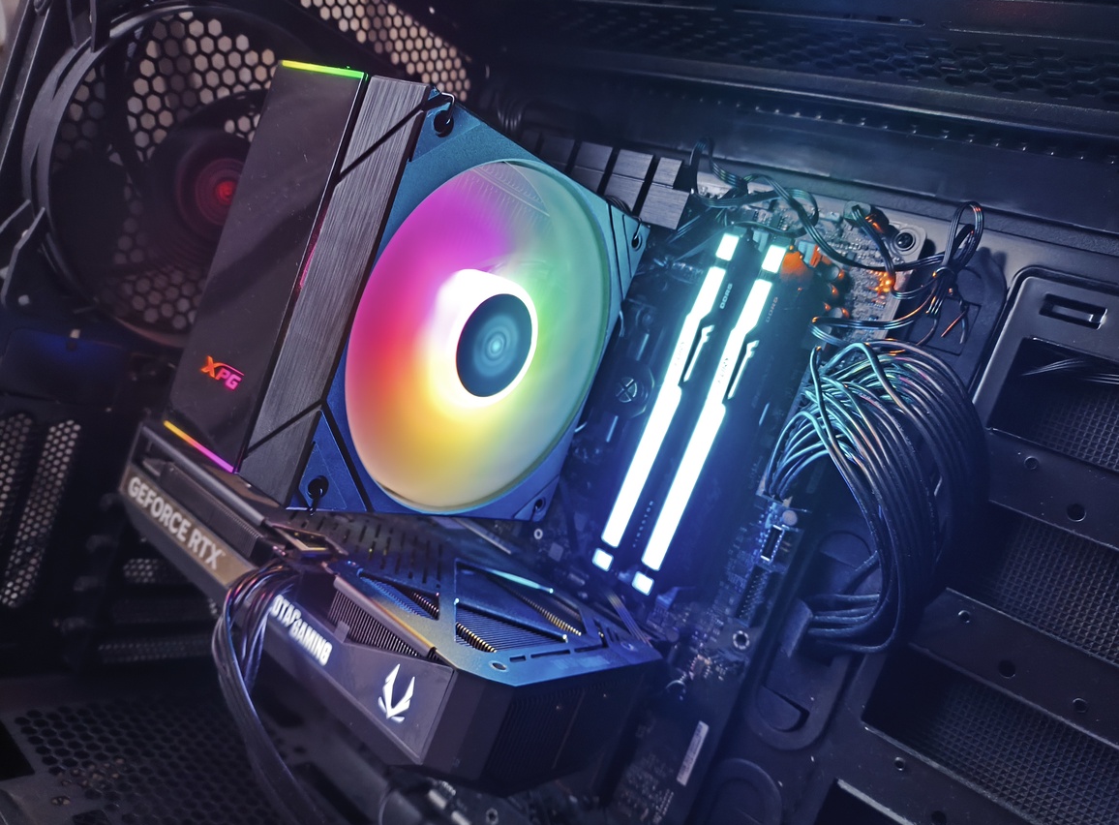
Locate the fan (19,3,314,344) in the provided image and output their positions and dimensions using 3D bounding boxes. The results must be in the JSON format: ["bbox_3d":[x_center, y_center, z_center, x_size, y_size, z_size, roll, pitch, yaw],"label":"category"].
[{"bbox_3d":[-0.131,-0.085,0.307,0.025,0.120,0.120,24,7,35],"label":"fan"}]

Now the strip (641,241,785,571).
[{"bbox_3d":[0.054,0.000,0.278,0.007,0.118,0.008,24,7,35],"label":"strip"}]

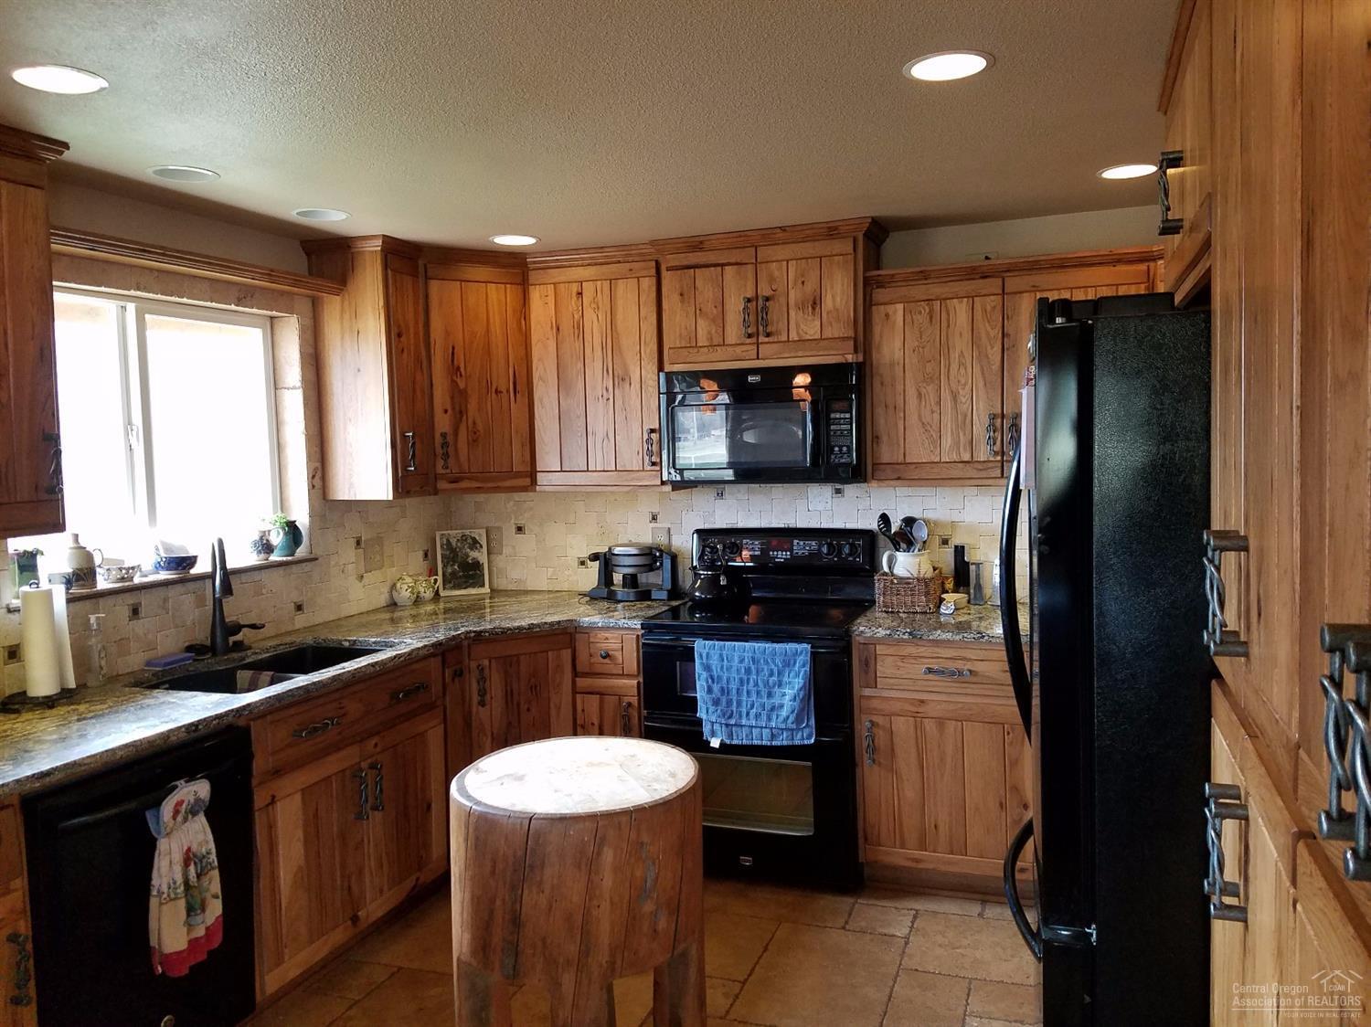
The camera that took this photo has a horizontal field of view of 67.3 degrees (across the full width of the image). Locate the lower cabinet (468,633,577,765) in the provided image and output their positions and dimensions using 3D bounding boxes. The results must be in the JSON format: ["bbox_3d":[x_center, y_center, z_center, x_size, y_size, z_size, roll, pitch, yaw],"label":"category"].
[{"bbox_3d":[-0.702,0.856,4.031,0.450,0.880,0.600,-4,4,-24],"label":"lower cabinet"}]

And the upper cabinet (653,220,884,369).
[{"bbox_3d":[0.326,-0.790,3.893,0.820,0.490,0.396,0,4,20],"label":"upper cabinet"}]

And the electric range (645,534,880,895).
[{"bbox_3d":[0.296,0.683,3.841,0.759,1.190,0.695,0,4,20],"label":"electric range"}]

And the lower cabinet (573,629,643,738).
[{"bbox_3d":[-0.172,0.837,4.082,0.273,0.880,0.630,0,4,20],"label":"lower cabinet"}]

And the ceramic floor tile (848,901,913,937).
[{"bbox_3d":[0.629,1.311,3.310,0.198,0.010,0.200,0,4,20],"label":"ceramic floor tile"}]

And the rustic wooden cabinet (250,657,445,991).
[{"bbox_3d":[-1.247,0.928,3.221,0.605,0.880,0.895,0,4,20],"label":"rustic wooden cabinet"}]

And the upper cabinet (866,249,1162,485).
[{"bbox_3d":[1.143,-0.481,3.619,0.962,0.750,0.386,0,4,20],"label":"upper cabinet"}]

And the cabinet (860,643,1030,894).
[{"bbox_3d":[0.970,0.831,3.656,0.624,0.880,0.630,0,4,20],"label":"cabinet"}]

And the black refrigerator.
[{"bbox_3d":[1.128,0.483,2.133,0.880,1.770,0.900,0,4,20],"label":"black refrigerator"}]

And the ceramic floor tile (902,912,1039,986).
[{"bbox_3d":[0.884,1.316,3.117,0.397,0.010,0.387,0,4,20],"label":"ceramic floor tile"}]

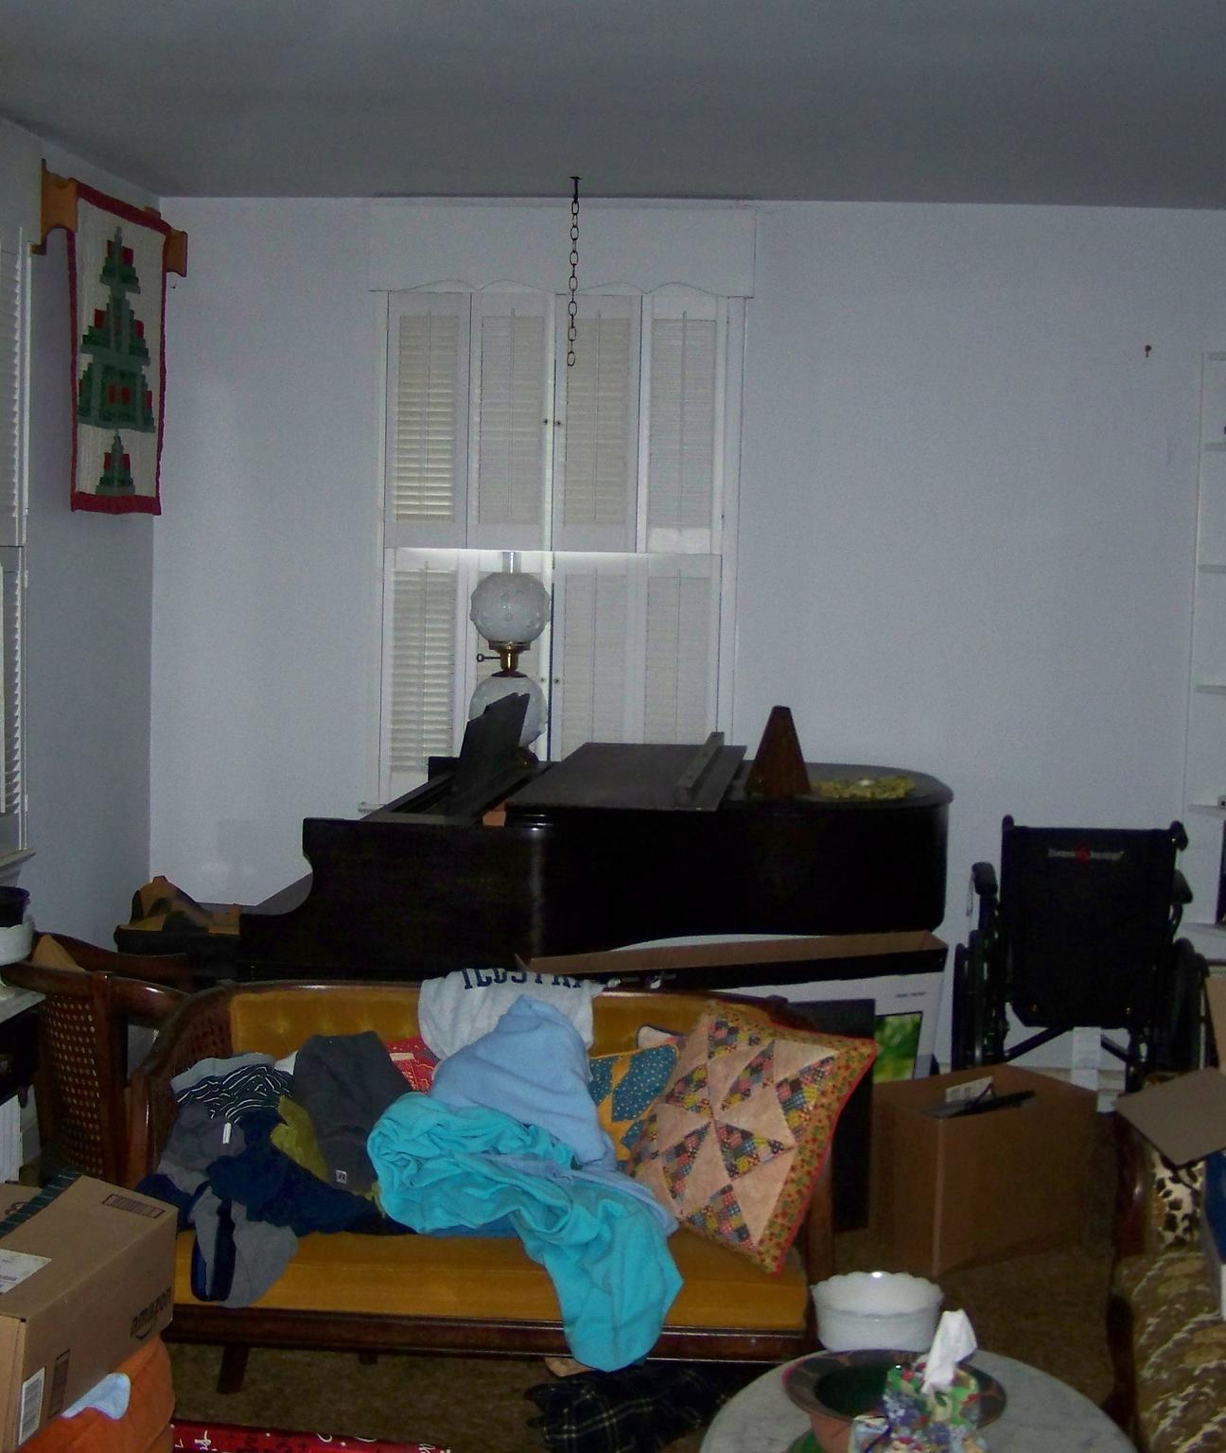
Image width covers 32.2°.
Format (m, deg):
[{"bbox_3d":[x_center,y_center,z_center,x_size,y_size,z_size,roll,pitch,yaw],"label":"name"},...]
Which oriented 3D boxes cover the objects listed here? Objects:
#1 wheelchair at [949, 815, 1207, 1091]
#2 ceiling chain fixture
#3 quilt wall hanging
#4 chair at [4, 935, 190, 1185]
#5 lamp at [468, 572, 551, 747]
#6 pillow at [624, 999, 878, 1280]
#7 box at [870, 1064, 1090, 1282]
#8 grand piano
[{"bbox_3d":[1.147,0.646,5.215,0.630,0.915,0.920,2,4,7],"label":"wheelchair"},{"bbox_3d":[-0.107,-1.255,5.900,0.030,0.525,0.030,2,5,5],"label":"ceiling chain fixture"},{"bbox_3d":[-1.268,-0.951,5.435,0.060,0.810,0.760,2,4,5],"label":"quilt wall hanging"},{"bbox_3d":[-1.084,0.833,4.655,0.520,0.740,0.540,1,5,-10],"label":"chair"},{"bbox_3d":[-0.298,-0.182,6.163,0.235,0.610,0.235,2,5,5],"label":"lamp"},{"bbox_3d":[0.194,0.638,3.340,0.380,0.385,0.130,17,-12,34],"label":"pillow"},{"bbox_3d":[0.859,1.042,5.038,0.446,0.368,0.285,-1,6,-31],"label":"box"},{"bbox_3d":[0.025,0.574,5.664,1.720,1.140,1.440,2,5,5],"label":"grand piano"}]

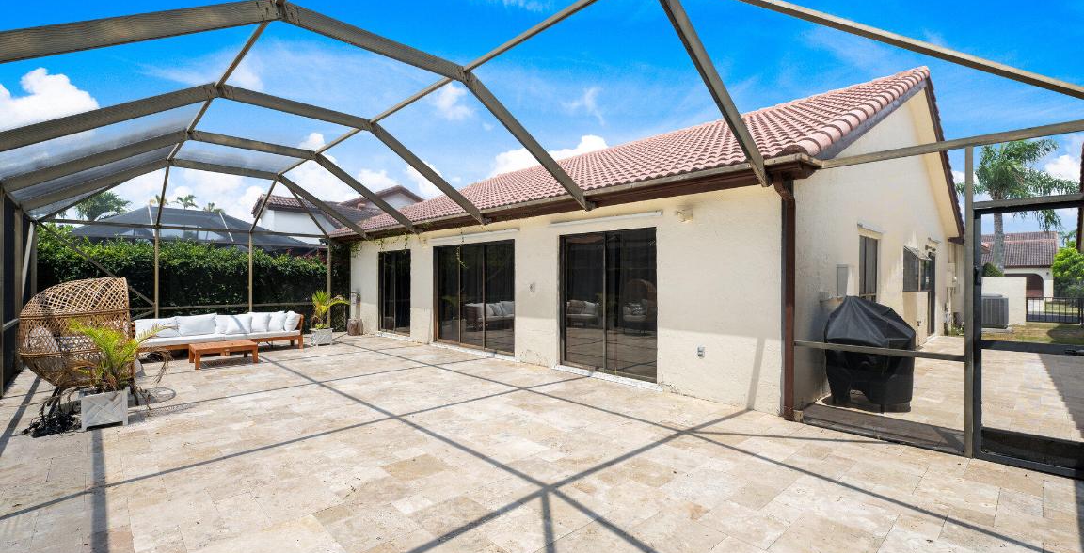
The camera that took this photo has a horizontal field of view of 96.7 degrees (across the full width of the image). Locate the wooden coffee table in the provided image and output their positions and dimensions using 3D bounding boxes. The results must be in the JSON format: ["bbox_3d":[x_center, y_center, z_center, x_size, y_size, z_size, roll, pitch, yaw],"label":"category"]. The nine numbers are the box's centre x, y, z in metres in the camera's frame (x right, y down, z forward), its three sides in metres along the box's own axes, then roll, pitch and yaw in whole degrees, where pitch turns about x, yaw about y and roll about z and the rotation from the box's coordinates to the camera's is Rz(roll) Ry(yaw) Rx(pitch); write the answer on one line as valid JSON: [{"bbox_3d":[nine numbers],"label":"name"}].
[{"bbox_3d":[-5.418,1.338,8.201,0.850,0.320,0.850,0,0,-43],"label":"wooden coffee table"}]

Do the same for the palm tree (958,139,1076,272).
[{"bbox_3d":[21.503,-2.339,22.012,4.200,7.950,4.100,0,0,-43],"label":"palm tree"}]

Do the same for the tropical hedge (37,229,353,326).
[{"bbox_3d":[-8.058,0.345,12.113,7.000,2.350,1.300,0,0,-43],"label":"tropical hedge"}]

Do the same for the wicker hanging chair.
[{"bbox_3d":[-5.174,0.743,5.398,0.990,1.480,1.000,0,0,-43],"label":"wicker hanging chair"}]

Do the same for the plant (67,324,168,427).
[{"bbox_3d":[-4.268,0.970,4.889,0.760,1.020,0.740,0,0,-43],"label":"plant"}]

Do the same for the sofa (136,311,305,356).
[{"bbox_3d":[-6.064,1.113,9.228,2.770,0.780,0.770,0,0,-43],"label":"sofa"}]

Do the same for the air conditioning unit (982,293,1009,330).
[{"bbox_3d":[12.626,1.024,13.575,0.820,0.880,0.820,0,0,-43],"label":"air conditioning unit"}]

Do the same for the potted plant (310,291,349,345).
[{"bbox_3d":[-4.762,0.910,10.743,0.780,1.200,0.700,0,0,-43],"label":"potted plant"}]

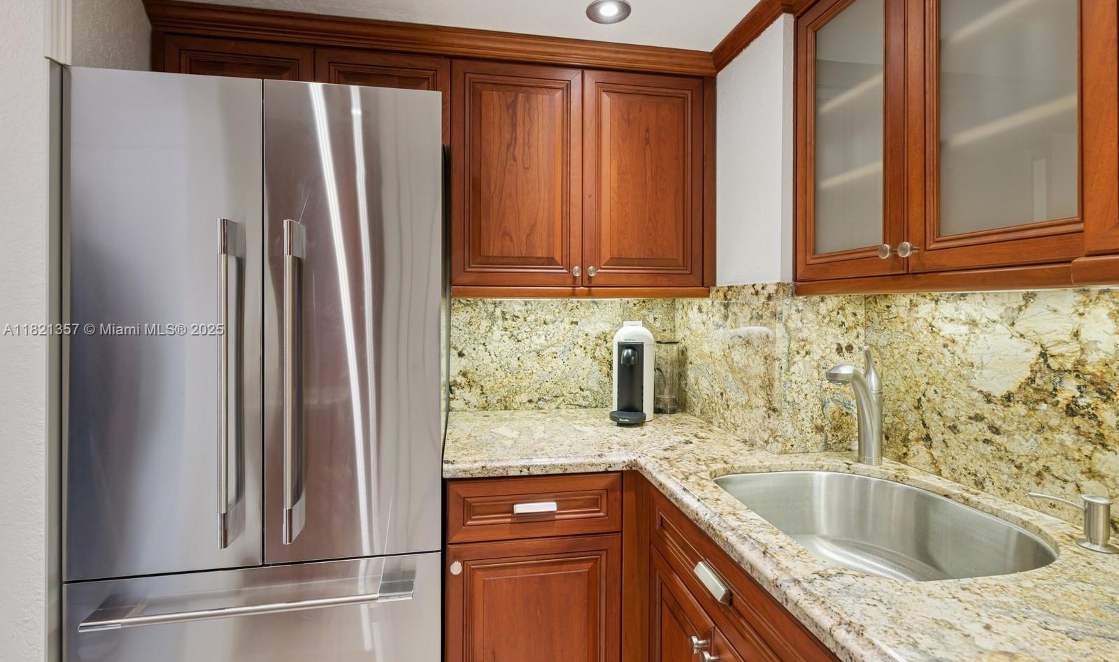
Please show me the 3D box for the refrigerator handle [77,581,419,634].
[{"bbox_3d":[-0.642,0.585,1.064,0.635,0.019,0.050,0,-1,-10],"label":"refrigerator handle"}]

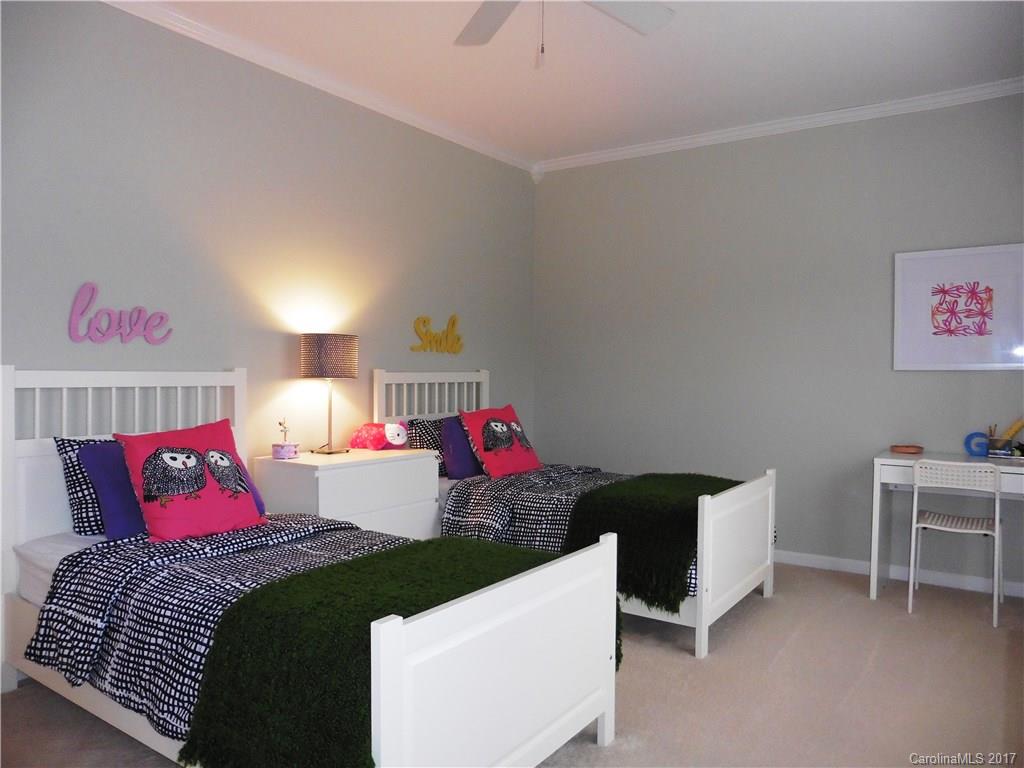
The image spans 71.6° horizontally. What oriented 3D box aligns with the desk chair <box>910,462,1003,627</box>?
[{"bbox_3d":[2.262,0.758,3.616,0.390,0.770,0.480,1,1,36],"label":"desk chair"}]

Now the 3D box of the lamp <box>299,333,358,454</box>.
[{"bbox_3d":[-0.933,0.042,3.652,0.285,0.615,0.285,0,1,0],"label":"lamp"}]

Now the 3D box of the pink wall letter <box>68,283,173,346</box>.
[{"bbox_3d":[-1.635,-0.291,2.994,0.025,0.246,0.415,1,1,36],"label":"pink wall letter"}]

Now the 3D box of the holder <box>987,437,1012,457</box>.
[{"bbox_3d":[2.575,0.338,3.749,0.105,0.105,0.090,1,1,36],"label":"holder"}]

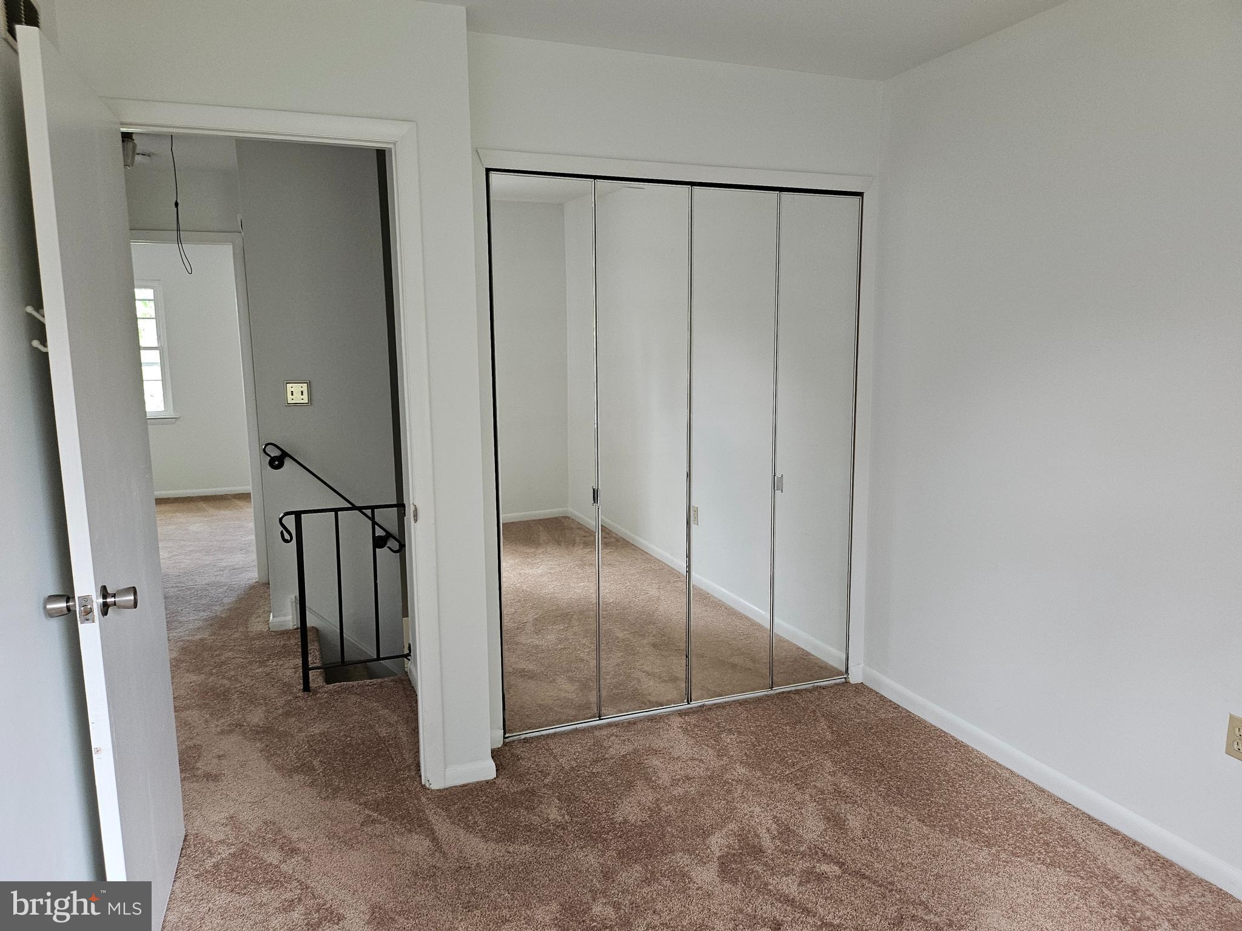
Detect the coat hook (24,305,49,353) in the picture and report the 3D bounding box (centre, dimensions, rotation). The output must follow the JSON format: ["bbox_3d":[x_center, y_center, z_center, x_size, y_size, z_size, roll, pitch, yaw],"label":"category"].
[{"bbox_3d":[-1.194,-0.284,1.799,0.073,0.097,0.028,-4,9,-19],"label":"coat hook"}]

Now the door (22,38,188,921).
[{"bbox_3d":[-1.210,0.144,2.081,0.035,2.030,0.748,-4,9,-19],"label":"door"}]

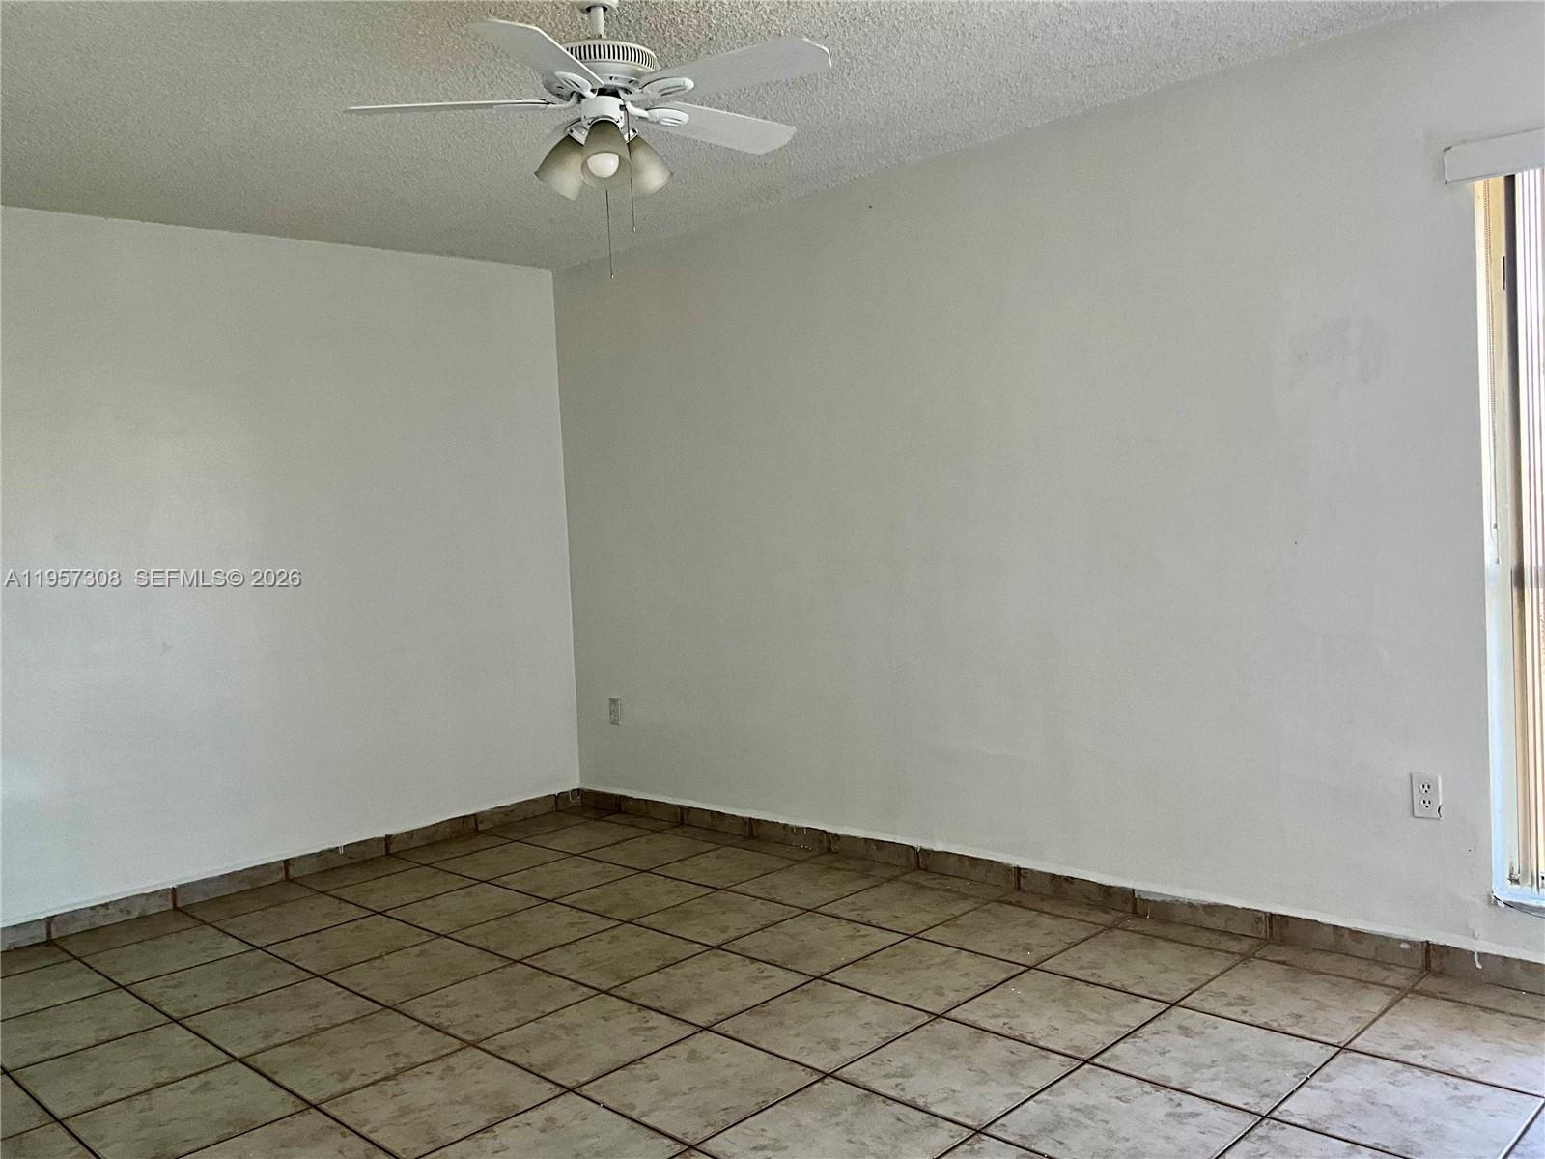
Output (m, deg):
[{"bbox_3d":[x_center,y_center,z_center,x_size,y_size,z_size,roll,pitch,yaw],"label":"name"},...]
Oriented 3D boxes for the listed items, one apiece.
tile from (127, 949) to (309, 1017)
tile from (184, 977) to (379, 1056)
[{"bbox_3d":[-1.606,1.174,3.770,0.397,0.010,0.397,0,5,45],"label":"tile"},{"bbox_3d":[-1.336,1.187,3.525,0.406,0.010,0.406,0,5,45],"label":"tile"}]

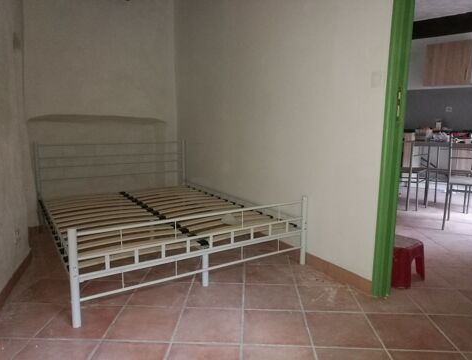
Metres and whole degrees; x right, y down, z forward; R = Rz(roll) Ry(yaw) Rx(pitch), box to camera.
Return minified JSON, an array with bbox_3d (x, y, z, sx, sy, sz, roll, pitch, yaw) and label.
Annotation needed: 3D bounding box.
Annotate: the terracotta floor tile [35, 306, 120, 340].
[{"bbox_3d":[-0.744,0.693,1.830,0.305,0.010,0.303,1,9,2],"label":"terracotta floor tile"}]

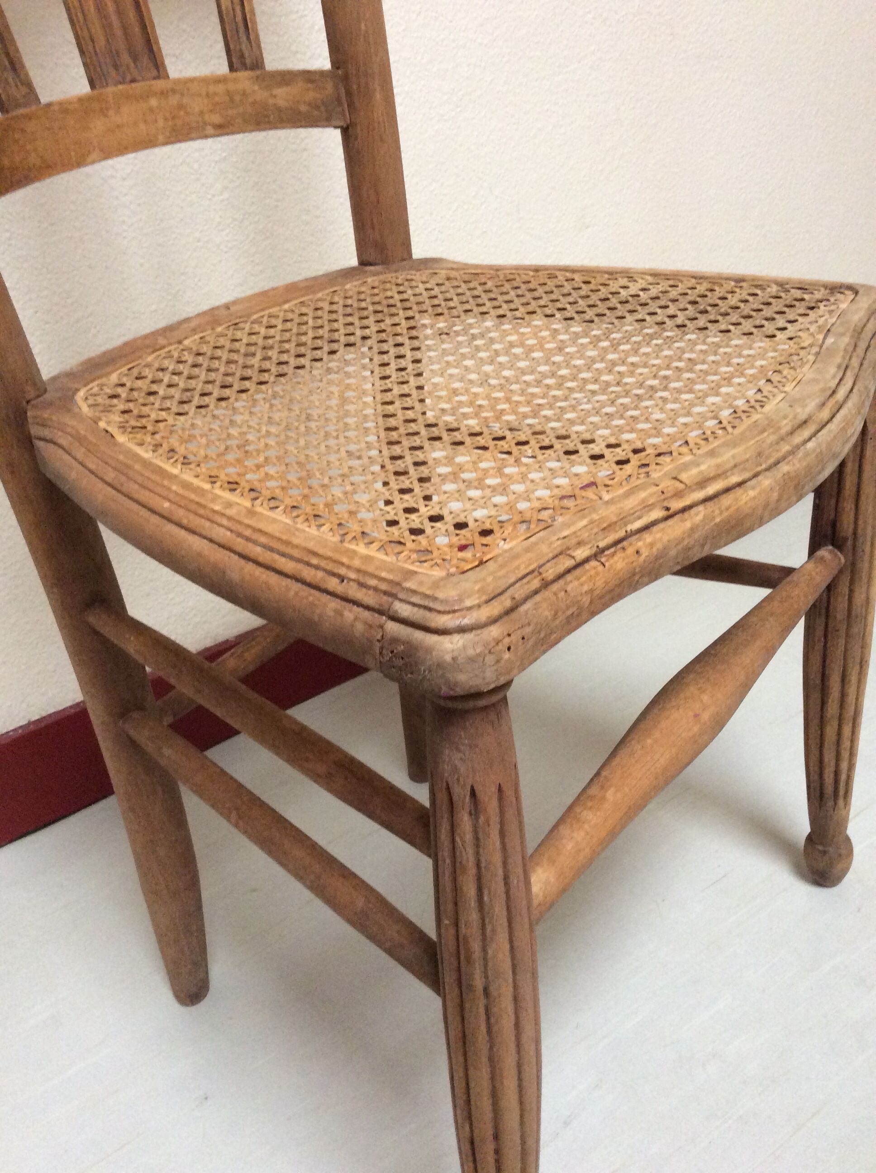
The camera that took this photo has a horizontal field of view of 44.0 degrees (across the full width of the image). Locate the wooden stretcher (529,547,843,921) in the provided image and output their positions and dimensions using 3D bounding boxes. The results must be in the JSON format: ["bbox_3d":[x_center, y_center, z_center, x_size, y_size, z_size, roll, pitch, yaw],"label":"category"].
[{"bbox_3d":[0.130,0.055,0.528,0.035,0.035,0.330,17,37,35],"label":"wooden stretcher"}]

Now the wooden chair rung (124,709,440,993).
[{"bbox_3d":[-0.079,0.119,0.522,0.020,0.020,0.261,-28,36,-34],"label":"wooden chair rung"}]

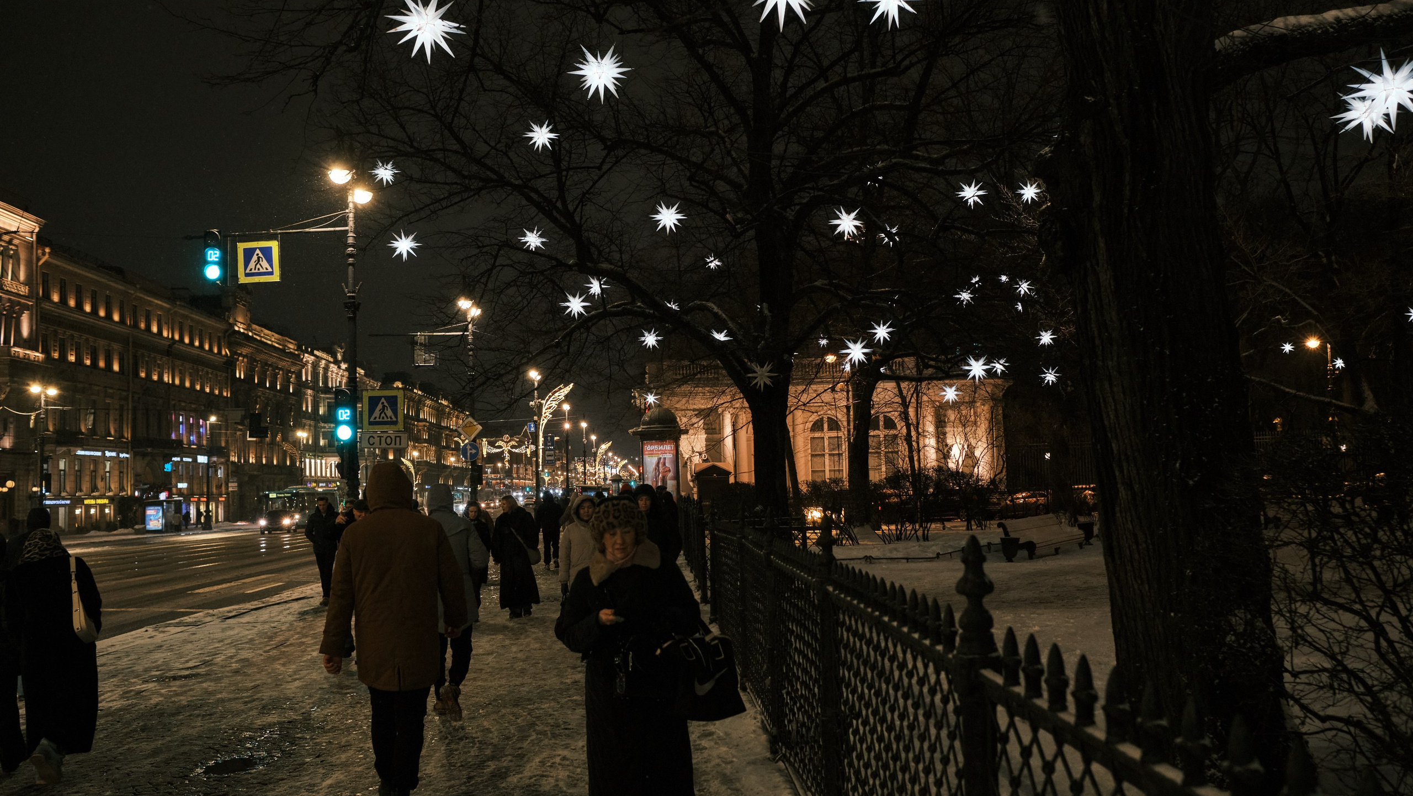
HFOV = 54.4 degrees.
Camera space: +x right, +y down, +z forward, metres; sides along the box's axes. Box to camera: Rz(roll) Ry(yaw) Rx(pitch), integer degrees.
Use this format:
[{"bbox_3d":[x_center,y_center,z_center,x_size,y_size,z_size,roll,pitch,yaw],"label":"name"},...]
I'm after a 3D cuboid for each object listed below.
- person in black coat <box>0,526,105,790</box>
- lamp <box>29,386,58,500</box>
[{"bbox_3d":[-4.108,1.584,8.683,0.540,1.560,0.480,-1,-4,0],"label":"person in black coat"},{"bbox_3d":[-37.566,3.506,77.703,0.650,8.600,2.300,-1,-4,-2],"label":"lamp"}]

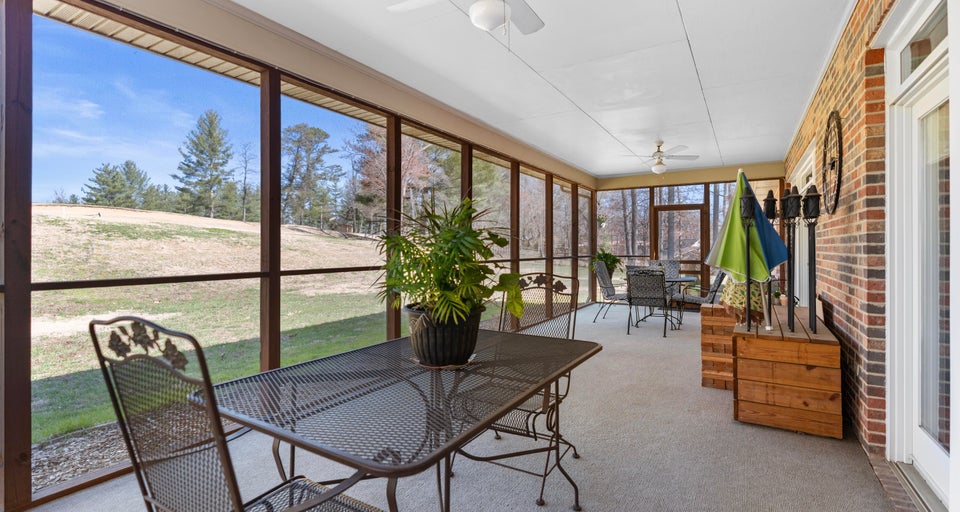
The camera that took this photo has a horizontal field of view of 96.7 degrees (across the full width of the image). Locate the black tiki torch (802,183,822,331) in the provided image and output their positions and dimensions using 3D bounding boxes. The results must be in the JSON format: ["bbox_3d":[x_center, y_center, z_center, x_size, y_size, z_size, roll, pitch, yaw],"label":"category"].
[{"bbox_3d":[2.334,0.021,2.990,0.120,1.040,0.120,1,1,32],"label":"black tiki torch"}]

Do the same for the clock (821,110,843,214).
[{"bbox_3d":[2.863,-0.752,3.470,0.050,0.830,0.830,1,1,32],"label":"clock"}]

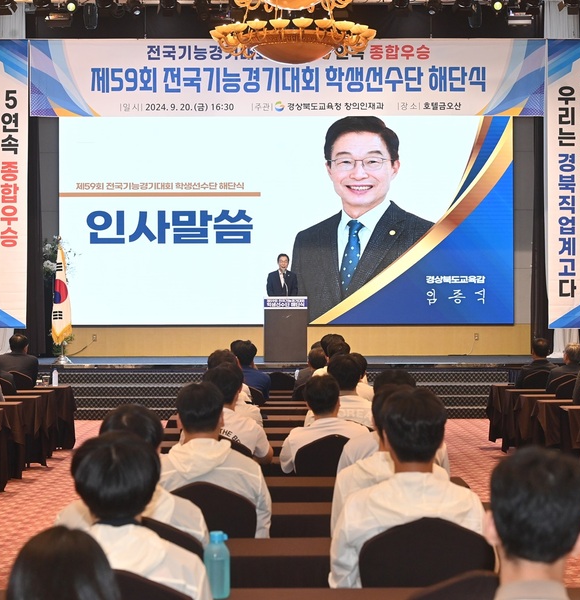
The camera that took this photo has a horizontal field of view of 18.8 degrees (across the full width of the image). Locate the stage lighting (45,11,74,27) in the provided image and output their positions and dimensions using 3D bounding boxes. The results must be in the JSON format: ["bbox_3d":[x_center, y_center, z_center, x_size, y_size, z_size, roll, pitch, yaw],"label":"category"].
[{"bbox_3d":[-3.530,-4.296,26.800,0.429,0.214,0.260,0,0,0],"label":"stage lighting"}]

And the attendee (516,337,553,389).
[{"bbox_3d":[2.802,1.070,19.843,0.500,1.275,0.800,0,0,-8],"label":"attendee"}]

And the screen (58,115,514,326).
[{"bbox_3d":[-0.068,-1.488,31.500,8.217,3.919,0.120,0,0,0],"label":"screen"}]

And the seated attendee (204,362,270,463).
[{"bbox_3d":[-0.343,1.003,9.793,0.520,1.295,0.820,0,0,3],"label":"seated attendee"}]

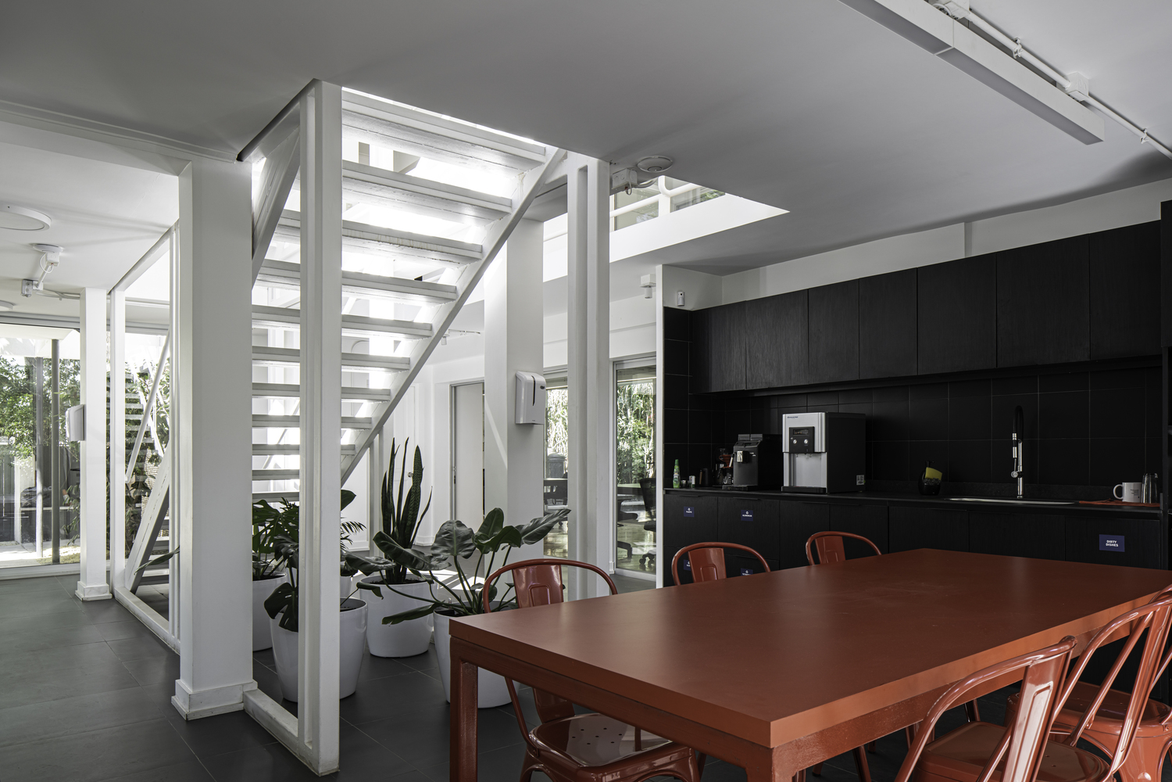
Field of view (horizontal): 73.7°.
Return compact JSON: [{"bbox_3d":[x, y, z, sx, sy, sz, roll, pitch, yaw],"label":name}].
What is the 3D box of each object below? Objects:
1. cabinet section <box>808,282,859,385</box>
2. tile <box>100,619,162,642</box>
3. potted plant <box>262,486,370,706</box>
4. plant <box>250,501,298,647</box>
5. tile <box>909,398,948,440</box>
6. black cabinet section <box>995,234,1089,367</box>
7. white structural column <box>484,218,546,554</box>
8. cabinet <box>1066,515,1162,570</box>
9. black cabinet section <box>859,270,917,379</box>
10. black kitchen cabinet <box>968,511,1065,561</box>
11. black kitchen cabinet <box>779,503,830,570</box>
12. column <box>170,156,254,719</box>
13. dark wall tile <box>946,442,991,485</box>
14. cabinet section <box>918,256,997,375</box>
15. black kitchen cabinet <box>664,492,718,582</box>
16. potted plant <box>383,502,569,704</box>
[{"bbox_3d":[1.626,-0.341,4.841,0.330,0.590,0.349,2,-3,-39],"label":"cabinet section"},{"bbox_3d":[-2.910,1.579,5.224,0.590,0.012,0.600,3,-4,-38],"label":"tile"},{"bbox_3d":[-1.304,0.989,3.790,0.490,0.990,0.490,1,-2,-18],"label":"potted plant"},{"bbox_3d":[-1.980,1.103,4.750,0.580,0.890,0.580,0,-3,0],"label":"plant"},{"bbox_3d":[2.119,0.179,4.825,0.010,0.258,0.251,2,-4,-39],"label":"tile"},{"bbox_3d":[2.361,-0.418,3.933,0.330,0.590,0.422,2,-3,-39],"label":"black cabinet section"},{"bbox_3d":[-0.410,0.282,4.459,0.265,2.460,0.265,1,-2,-38],"label":"white structural column"},{"bbox_3d":[2.626,0.995,3.750,0.580,0.800,0.376,1,-2,-39],"label":"cabinet"},{"bbox_3d":[1.849,-0.365,4.565,0.330,0.590,0.360,2,-3,-39],"label":"black cabinet section"},{"bbox_3d":[2.336,0.995,4.014,0.616,0.780,0.446,2,-4,-39],"label":"black kitchen cabinet"},{"bbox_3d":[1.568,1.074,4.959,0.616,0.780,0.359,2,-4,-39],"label":"black kitchen cabinet"},{"bbox_3d":[-1.701,0.206,3.588,0.295,2.470,0.310,1,-2,-38],"label":"column"},{"bbox_3d":[2.277,0.417,4.630,0.010,0.249,0.251,2,-4,-39],"label":"dark wall tile"},{"bbox_3d":[2.095,-0.390,4.261,0.330,0.590,0.422,2,-3,-39],"label":"cabinet section"},{"bbox_3d":[0.968,1.136,5.698,0.616,0.780,0.518,2,-4,-39],"label":"black kitchen cabinet"},{"bbox_3d":[-0.543,1.008,3.720,0.890,0.900,0.800,0,-3,0],"label":"potted plant"}]

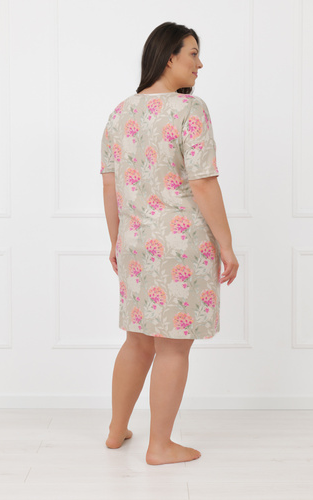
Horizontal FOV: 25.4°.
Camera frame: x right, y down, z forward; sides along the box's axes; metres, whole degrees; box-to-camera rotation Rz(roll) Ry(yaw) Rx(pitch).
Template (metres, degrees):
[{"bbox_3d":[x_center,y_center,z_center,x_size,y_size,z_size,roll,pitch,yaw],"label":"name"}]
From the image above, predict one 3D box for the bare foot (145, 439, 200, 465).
[{"bbox_3d":[0.067,0.778,2.730,0.230,0.092,0.090,-2,4,-28],"label":"bare foot"}]

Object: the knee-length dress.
[{"bbox_3d":[0.003,-0.150,2.735,0.510,0.930,0.330,2,5,33],"label":"knee-length dress"}]

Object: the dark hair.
[{"bbox_3d":[0.046,-0.742,2.690,0.225,0.280,0.200,-2,4,-22],"label":"dark hair"}]

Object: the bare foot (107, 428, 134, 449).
[{"bbox_3d":[-0.148,0.769,2.945,0.090,0.083,0.235,1,4,12],"label":"bare foot"}]

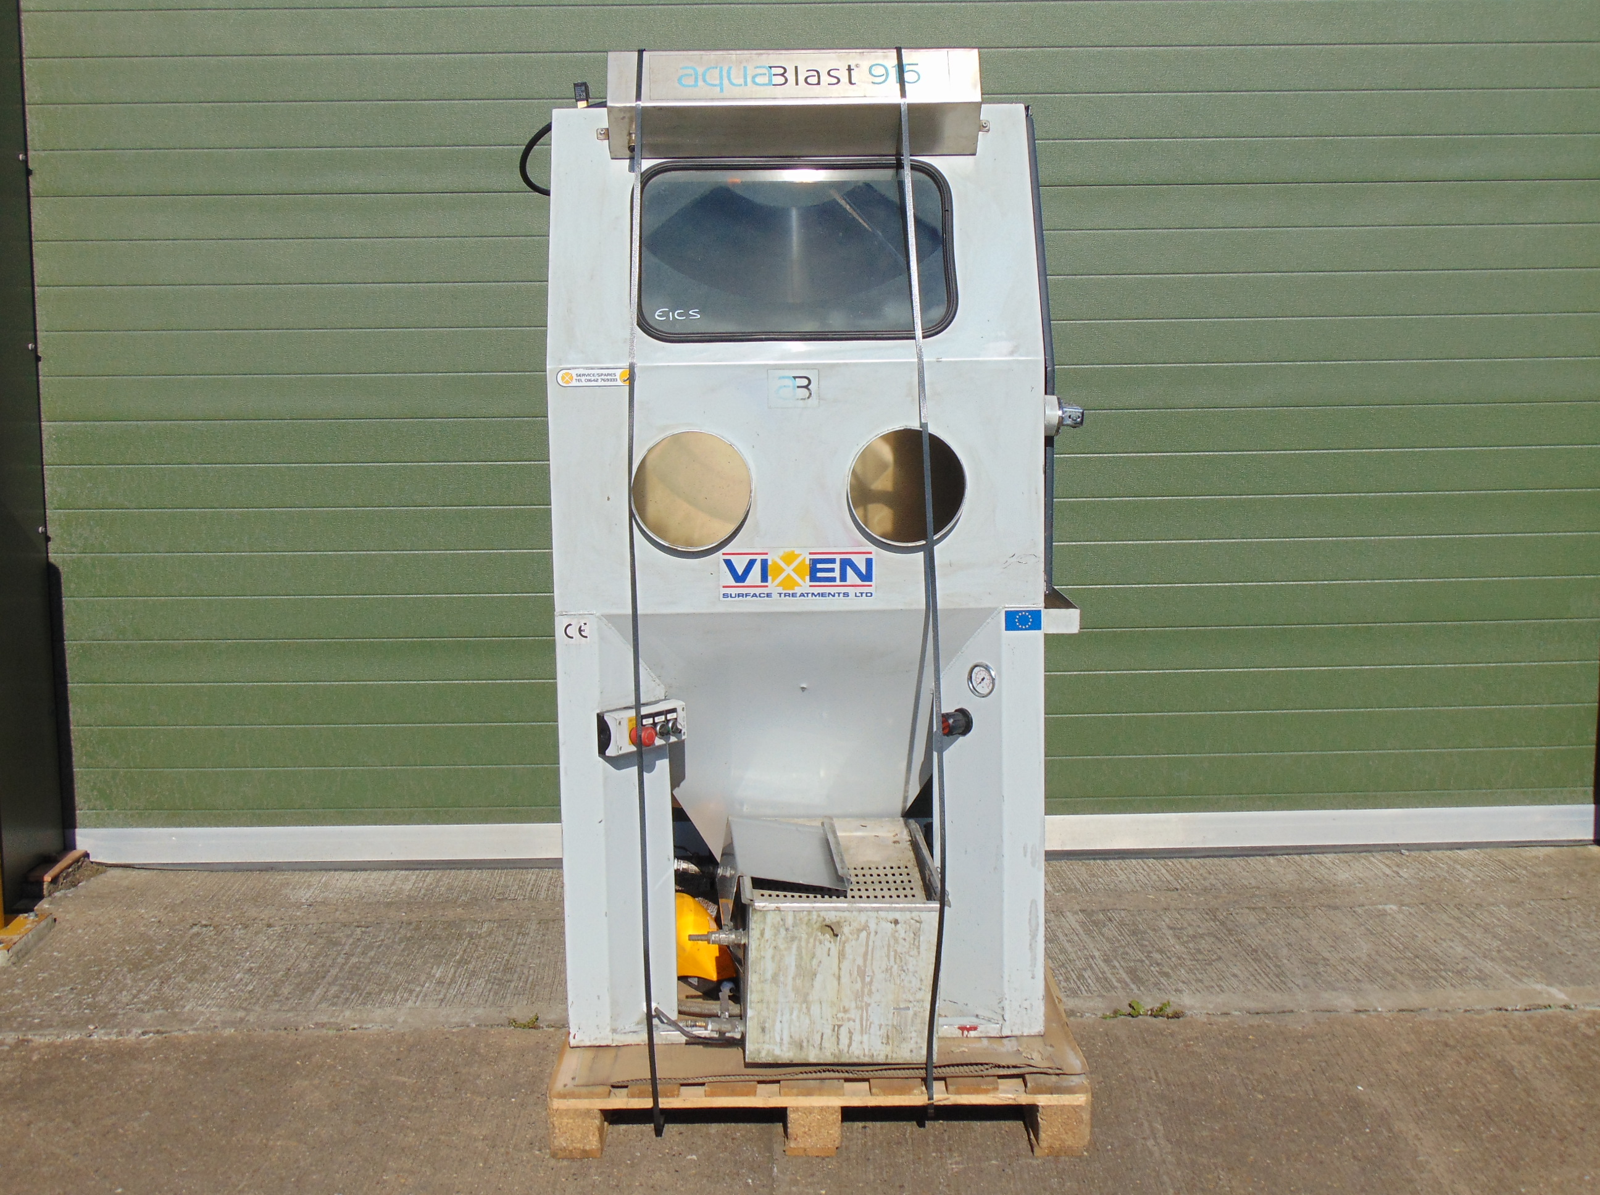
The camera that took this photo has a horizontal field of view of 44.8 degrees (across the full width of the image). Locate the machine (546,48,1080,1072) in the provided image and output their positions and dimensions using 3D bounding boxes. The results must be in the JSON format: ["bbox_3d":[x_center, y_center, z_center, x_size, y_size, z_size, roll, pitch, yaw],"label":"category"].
[{"bbox_3d":[0.026,-0.112,4.011,1.005,1.888,0.920,-1,7,-1],"label":"machine"}]

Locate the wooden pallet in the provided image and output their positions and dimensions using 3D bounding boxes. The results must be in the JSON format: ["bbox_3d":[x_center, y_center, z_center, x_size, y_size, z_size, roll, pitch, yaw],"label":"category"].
[{"bbox_3d":[0.042,0.893,4.168,1.000,0.140,1.200,-1,7,1],"label":"wooden pallet"}]

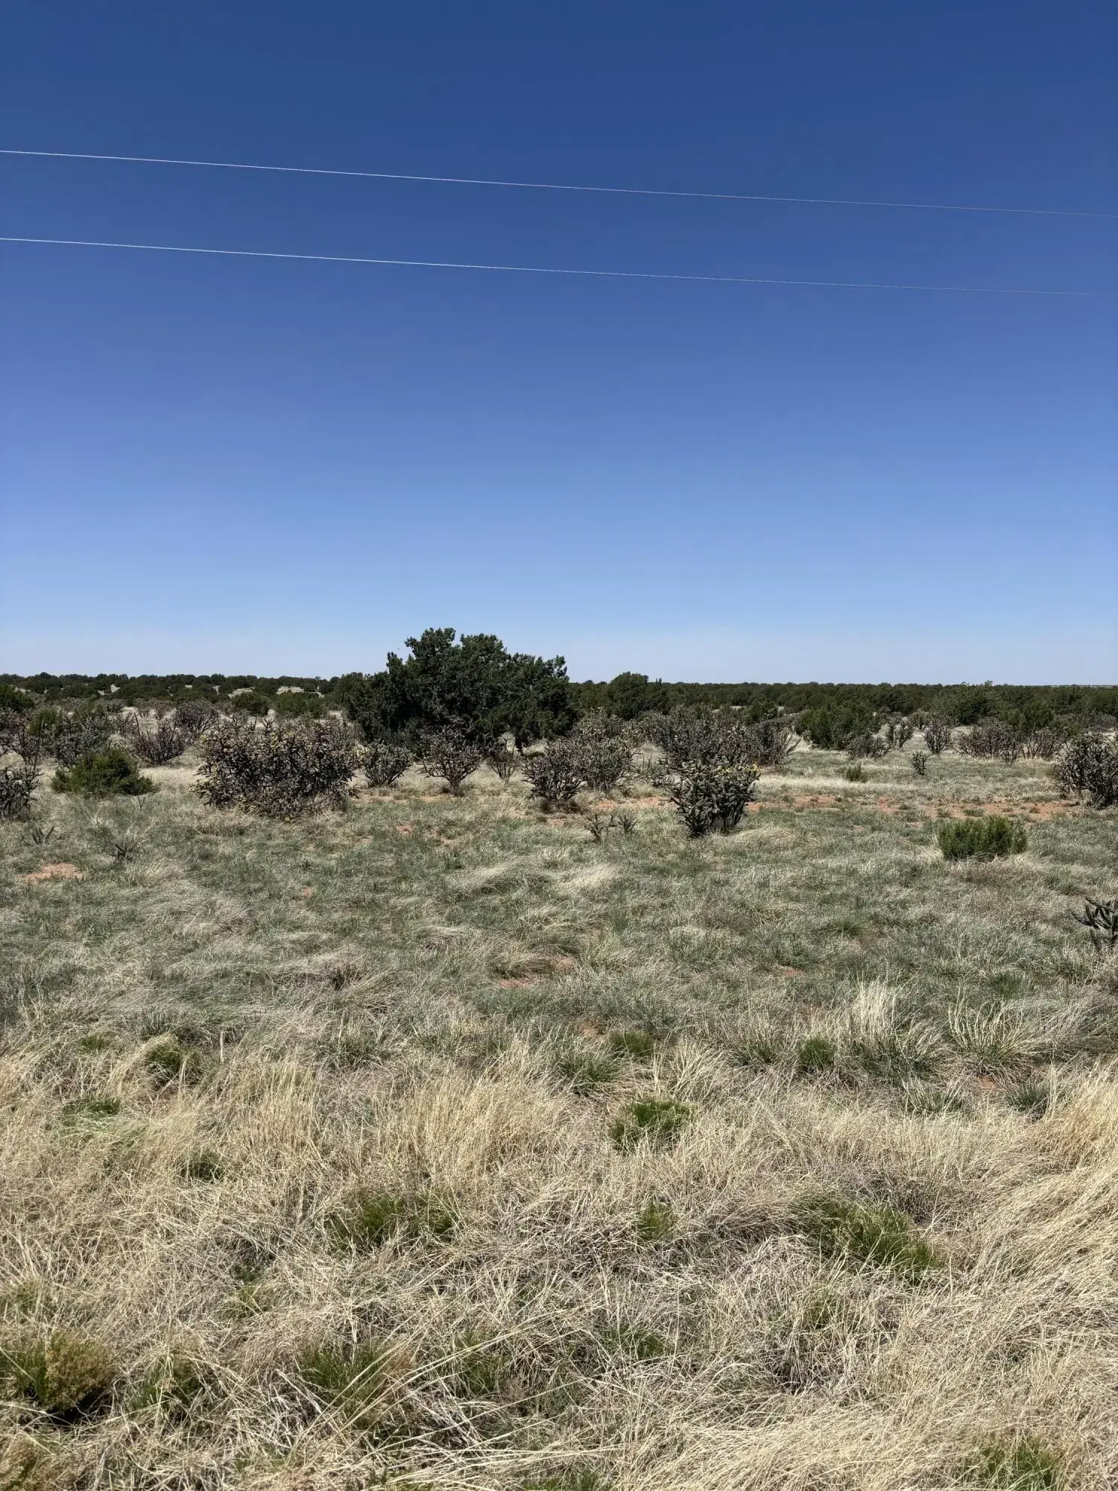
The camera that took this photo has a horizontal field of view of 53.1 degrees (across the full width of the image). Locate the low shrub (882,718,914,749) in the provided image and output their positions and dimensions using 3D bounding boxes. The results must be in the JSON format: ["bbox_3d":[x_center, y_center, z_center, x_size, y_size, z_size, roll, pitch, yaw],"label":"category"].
[{"bbox_3d":[9.575,-0.328,31.547,0.845,0.887,0.803,1,3,17],"label":"low shrub"}]

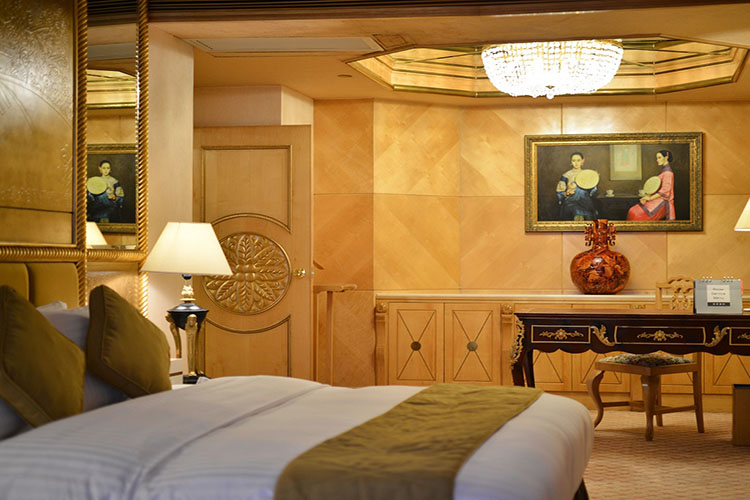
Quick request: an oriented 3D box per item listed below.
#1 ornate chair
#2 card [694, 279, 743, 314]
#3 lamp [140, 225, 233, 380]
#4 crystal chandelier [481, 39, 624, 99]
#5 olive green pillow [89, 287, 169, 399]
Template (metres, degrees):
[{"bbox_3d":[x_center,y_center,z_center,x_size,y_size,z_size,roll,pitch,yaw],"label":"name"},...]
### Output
[{"bbox_3d":[1.744,0.676,6.700,0.540,1.000,0.520,0,-1,-30],"label":"ornate chair"},{"bbox_3d":[2.020,0.274,6.127,0.270,0.212,0.120,0,-1,10],"label":"card"},{"bbox_3d":[-0.856,0.244,4.747,0.410,0.735,0.410,0,-1,0],"label":"lamp"},{"bbox_3d":[1.166,-1.175,6.902,0.950,0.360,0.950,0,-1,9],"label":"crystal chandelier"},{"bbox_3d":[-0.900,0.382,3.852,0.130,0.390,0.390,-33,-54,12],"label":"olive green pillow"}]

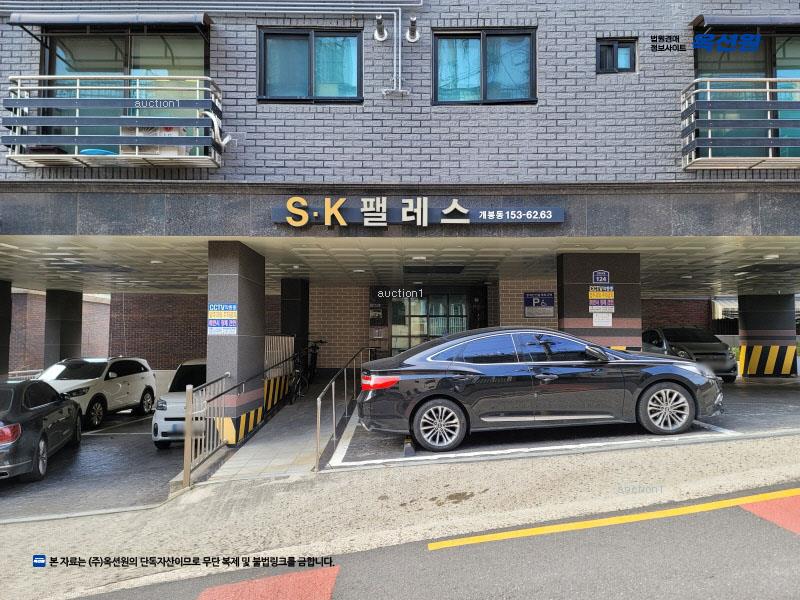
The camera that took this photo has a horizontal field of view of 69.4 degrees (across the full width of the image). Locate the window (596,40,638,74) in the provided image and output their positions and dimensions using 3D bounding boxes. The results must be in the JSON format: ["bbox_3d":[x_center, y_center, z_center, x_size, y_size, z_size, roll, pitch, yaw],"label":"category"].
[{"bbox_3d":[3.156,-3.544,8.476,0.587,0.540,0.120,0,-4,0],"label":"window"}]

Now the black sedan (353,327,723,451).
[{"bbox_3d":[1.835,1.121,8.190,4.920,1.470,1.860,-4,-3,1],"label":"black sedan"}]

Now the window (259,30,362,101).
[{"bbox_3d":[-1.300,-3.411,8.468,1.524,1.108,0.120,0,-4,0],"label":"window"}]

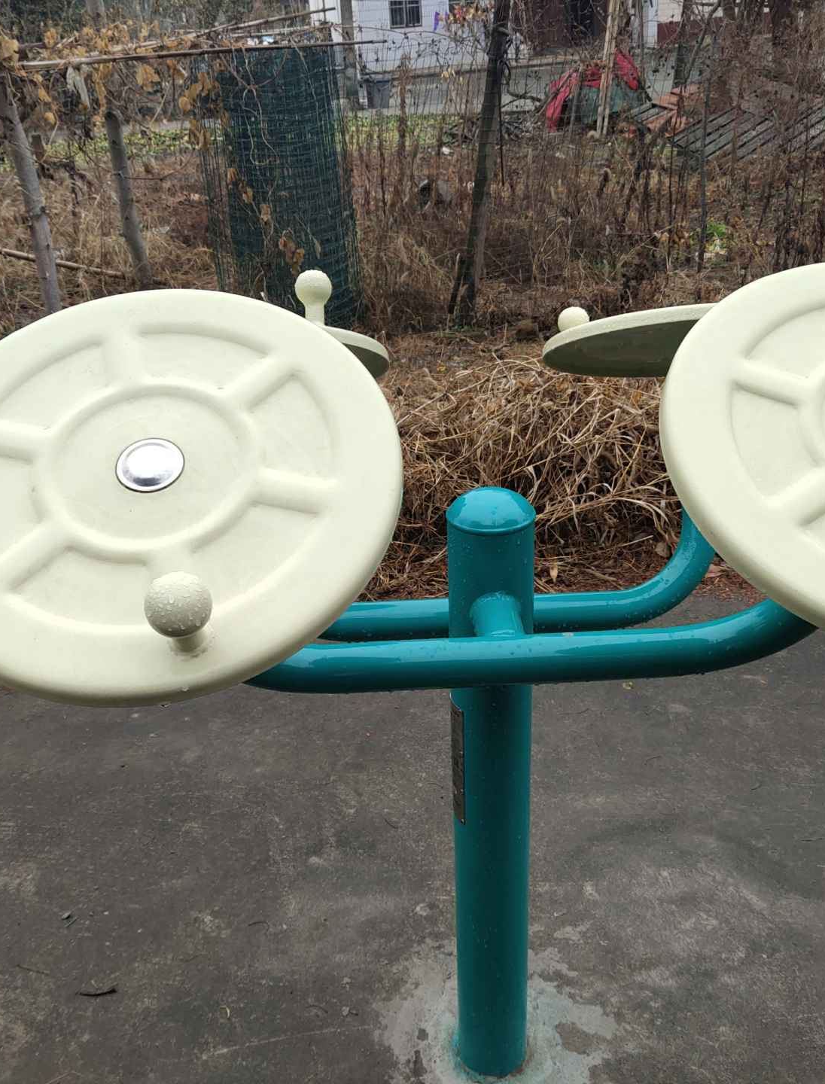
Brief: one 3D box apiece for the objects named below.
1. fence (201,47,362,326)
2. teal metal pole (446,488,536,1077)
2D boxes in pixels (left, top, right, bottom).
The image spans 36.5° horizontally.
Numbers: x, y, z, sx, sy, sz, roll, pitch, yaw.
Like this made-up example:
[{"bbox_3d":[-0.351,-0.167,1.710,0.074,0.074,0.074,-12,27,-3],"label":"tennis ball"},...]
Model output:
[{"bbox_3d":[-0.600,-1.665,5.920,0.660,1.200,0.580,-5,28,-5],"label":"fence"},{"bbox_3d":[0.115,0.387,1.827,0.114,1.030,0.114,0,29,4],"label":"teal metal pole"}]

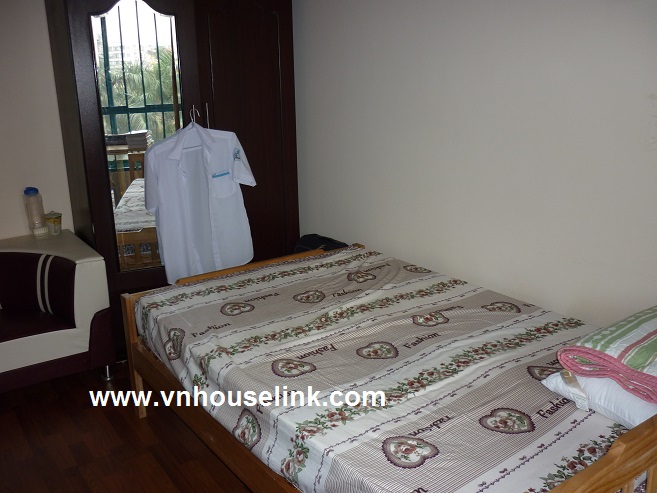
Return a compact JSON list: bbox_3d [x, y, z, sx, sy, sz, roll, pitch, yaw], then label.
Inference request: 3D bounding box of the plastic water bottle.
[{"bbox_3d":[-1.547,-0.177,3.320,0.087,0.257,0.087,-13,19,-33],"label":"plastic water bottle"}]

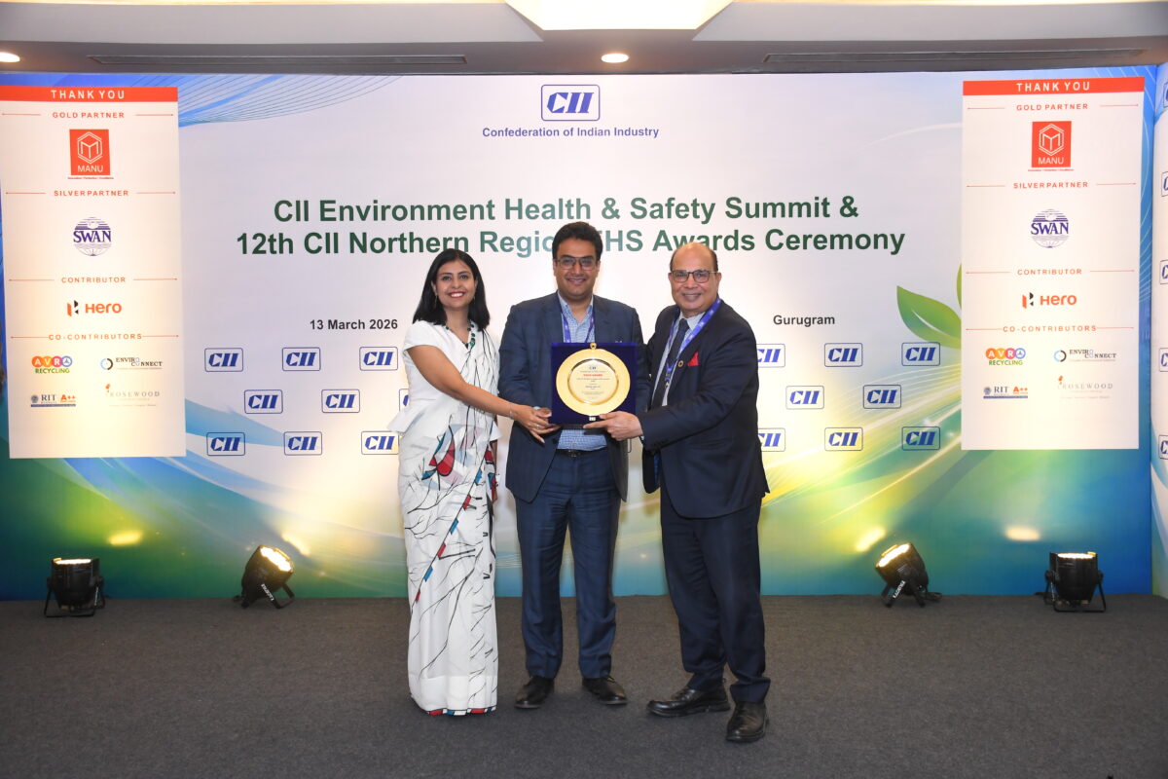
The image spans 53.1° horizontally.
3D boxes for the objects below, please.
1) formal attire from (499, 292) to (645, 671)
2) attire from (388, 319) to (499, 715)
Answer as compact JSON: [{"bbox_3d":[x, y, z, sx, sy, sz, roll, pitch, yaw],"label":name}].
[{"bbox_3d":[-0.038,0.339,4.293,0.540,1.400,0.400,0,2,0],"label":"formal attire"},{"bbox_3d":[-0.507,0.438,4.267,0.420,1.410,0.360,-1,2,-18],"label":"attire"}]

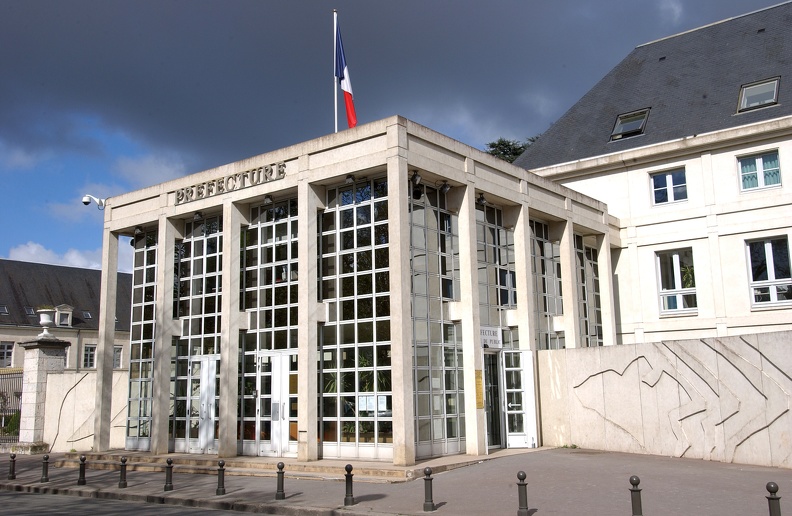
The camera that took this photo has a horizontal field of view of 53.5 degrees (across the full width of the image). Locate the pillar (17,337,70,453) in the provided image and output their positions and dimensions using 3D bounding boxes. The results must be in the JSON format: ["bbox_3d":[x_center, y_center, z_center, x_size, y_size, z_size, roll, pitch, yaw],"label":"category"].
[{"bbox_3d":[-12.637,4.885,28.087,1.294,3.999,1.294,-9,-12,37],"label":"pillar"}]

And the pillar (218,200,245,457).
[{"bbox_3d":[-4.062,1.647,19.333,0.323,6.312,0.316,-9,-12,37],"label":"pillar"}]

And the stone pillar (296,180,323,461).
[{"bbox_3d":[-2.023,1.367,18.168,0.338,6.468,0.353,-9,-12,37],"label":"stone pillar"}]

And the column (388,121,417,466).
[{"bbox_3d":[0.087,0.629,16.218,0.308,7.084,0.316,-9,-12,37],"label":"column"}]

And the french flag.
[{"bbox_3d":[-1.168,-4.243,18.364,0.485,2.650,0.353,-1,-10,0],"label":"french flag"}]

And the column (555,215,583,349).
[{"bbox_3d":[4.991,1.977,22.365,0.316,6.312,0.323,-9,-12,37],"label":"column"}]

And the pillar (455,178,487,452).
[{"bbox_3d":[1.728,1.333,18.229,0.316,6.312,0.323,-9,-12,37],"label":"pillar"}]

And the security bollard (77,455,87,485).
[{"bbox_3d":[-6.673,4.524,16.758,0.141,0.598,0.141,-9,-12,37],"label":"security bollard"}]

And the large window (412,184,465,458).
[{"bbox_3d":[0.794,1.446,18.667,0.088,6.365,2.646,-9,-12,37],"label":"large window"}]

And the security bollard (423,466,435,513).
[{"bbox_3d":[0.470,3.268,11.108,0.142,0.590,0.142,-1,-10,0],"label":"security bollard"}]

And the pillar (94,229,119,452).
[{"bbox_3d":[-8.273,2.294,22.554,0.323,6.312,0.316,-9,-12,37],"label":"pillar"}]

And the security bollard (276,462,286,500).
[{"bbox_3d":[-1.896,3.676,12.950,0.142,0.590,0.142,-1,-10,0],"label":"security bollard"}]

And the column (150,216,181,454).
[{"bbox_3d":[-6.167,1.970,20.943,0.323,6.312,0.316,-9,-12,37],"label":"column"}]

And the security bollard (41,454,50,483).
[{"bbox_3d":[-7.810,4.697,17.554,0.142,0.590,0.142,-9,-12,37],"label":"security bollard"}]

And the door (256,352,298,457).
[{"bbox_3d":[-2.753,3.527,19.020,1.544,2.528,0.088,-9,-12,37],"label":"door"}]

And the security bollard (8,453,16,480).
[{"bbox_3d":[-9.081,4.954,18.659,0.141,0.598,0.141,-9,-12,37],"label":"security bollard"}]

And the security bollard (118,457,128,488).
[{"bbox_3d":[-5.473,4.310,15.809,0.141,0.598,0.141,-9,-12,37],"label":"security bollard"}]

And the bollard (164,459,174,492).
[{"bbox_3d":[-4.306,4.115,14.961,0.141,0.598,0.141,-9,-12,37],"label":"bollard"}]

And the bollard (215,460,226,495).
[{"bbox_3d":[-3.079,3.880,13.871,0.142,0.590,0.142,-9,-12,37],"label":"bollard"}]

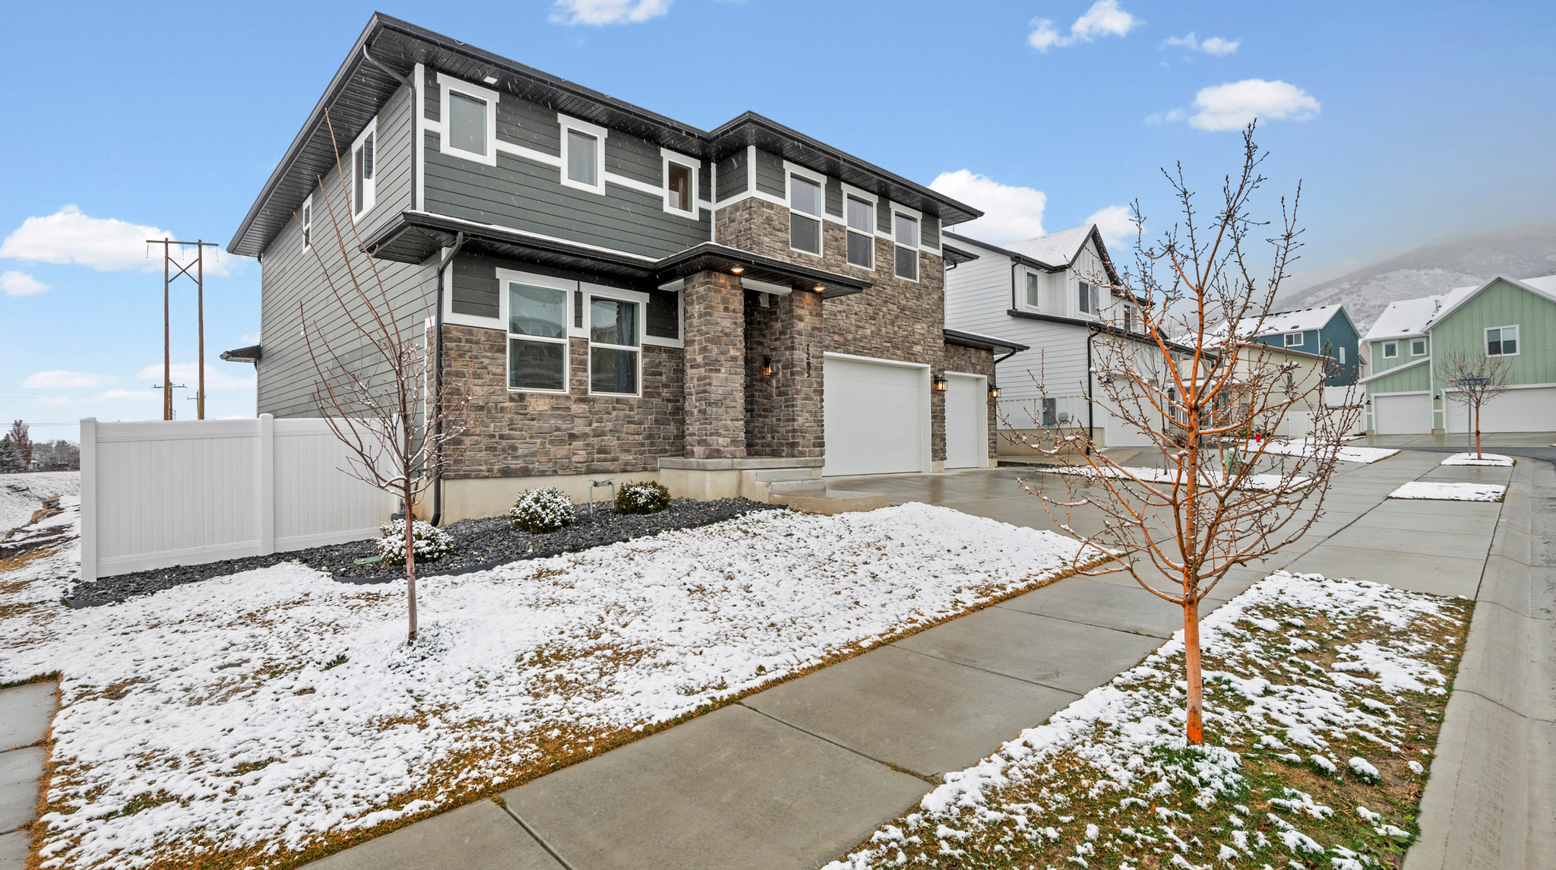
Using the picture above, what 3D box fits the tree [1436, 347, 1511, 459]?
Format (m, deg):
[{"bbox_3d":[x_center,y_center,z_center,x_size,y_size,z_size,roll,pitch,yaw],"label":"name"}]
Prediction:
[{"bbox_3d":[23.618,-1.075,23.500,1.950,3.802,1.950,0,0,-44],"label":"tree"}]

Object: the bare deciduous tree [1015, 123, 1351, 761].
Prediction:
[{"bbox_3d":[2.079,0.030,3.720,1.620,3.250,1.620,0,0,-44],"label":"bare deciduous tree"}]

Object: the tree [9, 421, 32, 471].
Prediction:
[{"bbox_3d":[-114.991,1.754,105.000,2.600,7.941,2.600,0,0,-44],"label":"tree"}]

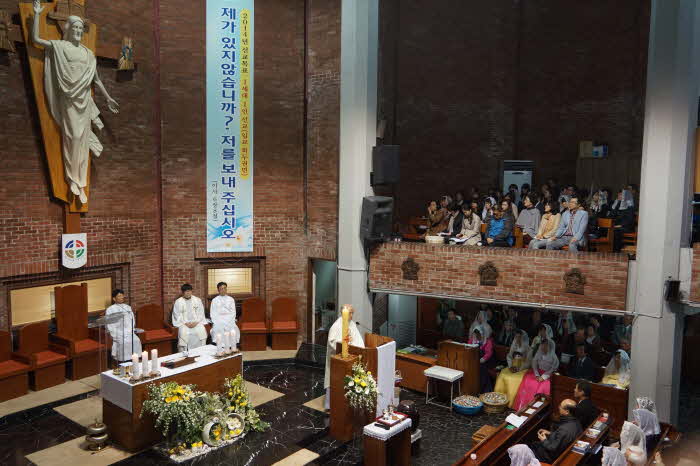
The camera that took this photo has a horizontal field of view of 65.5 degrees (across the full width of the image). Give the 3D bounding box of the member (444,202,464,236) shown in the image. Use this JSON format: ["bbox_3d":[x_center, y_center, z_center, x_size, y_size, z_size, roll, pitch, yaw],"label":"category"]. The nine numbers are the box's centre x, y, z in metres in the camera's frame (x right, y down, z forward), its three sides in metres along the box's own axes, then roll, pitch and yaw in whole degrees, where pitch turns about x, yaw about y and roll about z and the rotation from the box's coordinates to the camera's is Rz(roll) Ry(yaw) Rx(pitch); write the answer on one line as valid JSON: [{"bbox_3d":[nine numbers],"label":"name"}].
[{"bbox_3d":[2.049,-0.021,10.611,0.473,1.152,0.739,4,6,37],"label":"member"}]

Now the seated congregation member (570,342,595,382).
[{"bbox_3d":[3.923,2.544,9.219,0.512,1.251,0.739,3,5,27],"label":"seated congregation member"}]

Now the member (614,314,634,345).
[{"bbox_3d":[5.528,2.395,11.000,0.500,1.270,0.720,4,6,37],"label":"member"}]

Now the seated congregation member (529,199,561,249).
[{"bbox_3d":[3.557,0.045,9.900,0.740,1.220,0.520,-2,6,-31],"label":"seated congregation member"}]

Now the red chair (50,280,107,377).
[{"bbox_3d":[-4.820,1.754,9.625,0.591,1.478,0.680,4,6,35],"label":"red chair"}]

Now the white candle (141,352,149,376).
[{"bbox_3d":[-2.800,1.791,7.440,0.080,0.320,0.080,-3,6,-37],"label":"white candle"}]

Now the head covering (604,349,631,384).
[{"bbox_3d":[4.708,2.359,9.572,0.420,0.560,0.340,4,6,38],"label":"head covering"}]

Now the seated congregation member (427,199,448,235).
[{"bbox_3d":[1.701,-0.030,10.700,0.720,1.200,0.520,-2,6,-31],"label":"seated congregation member"}]

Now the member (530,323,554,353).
[{"bbox_3d":[3.831,2.438,10.855,0.500,1.270,0.700,4,6,33],"label":"member"}]

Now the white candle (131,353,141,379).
[{"bbox_3d":[-2.894,1.803,7.350,0.080,0.320,0.080,-3,6,-37],"label":"white candle"}]

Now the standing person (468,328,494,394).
[{"bbox_3d":[2.649,2.527,11.056,0.550,1.280,0.500,-4,7,-41],"label":"standing person"}]

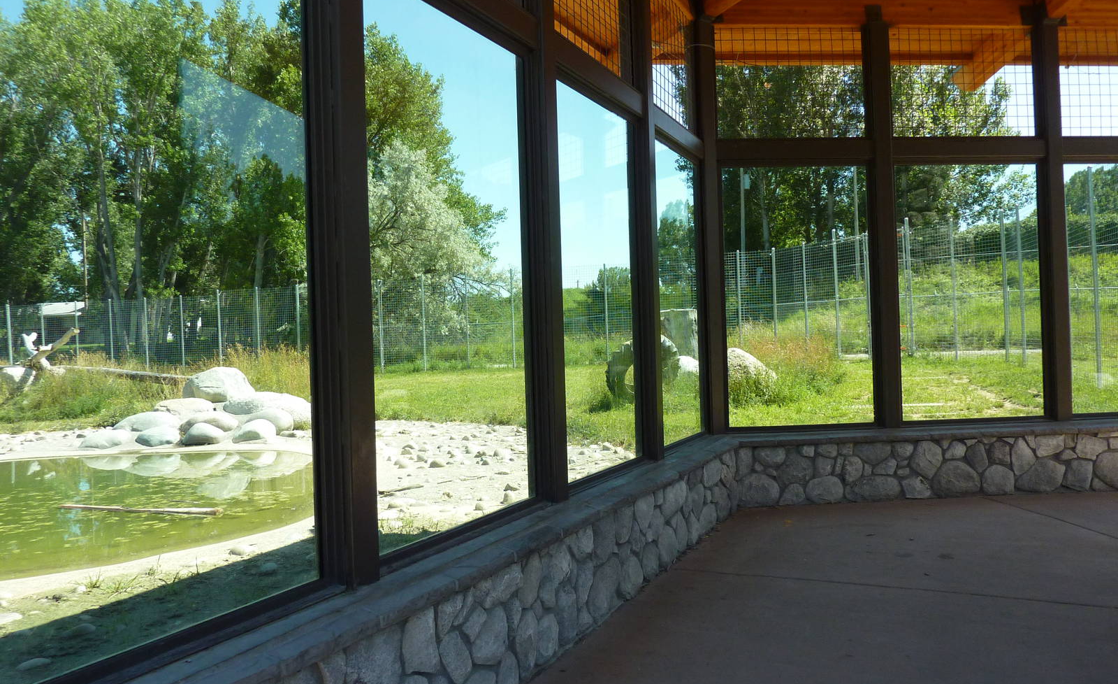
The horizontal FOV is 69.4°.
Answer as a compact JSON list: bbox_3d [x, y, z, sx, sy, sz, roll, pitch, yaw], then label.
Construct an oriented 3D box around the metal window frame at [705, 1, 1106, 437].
[{"bbox_3d":[3.181,-1.119,7.323,3.682,3.766,0.184,-2,0,-4],"label":"metal window frame"}]

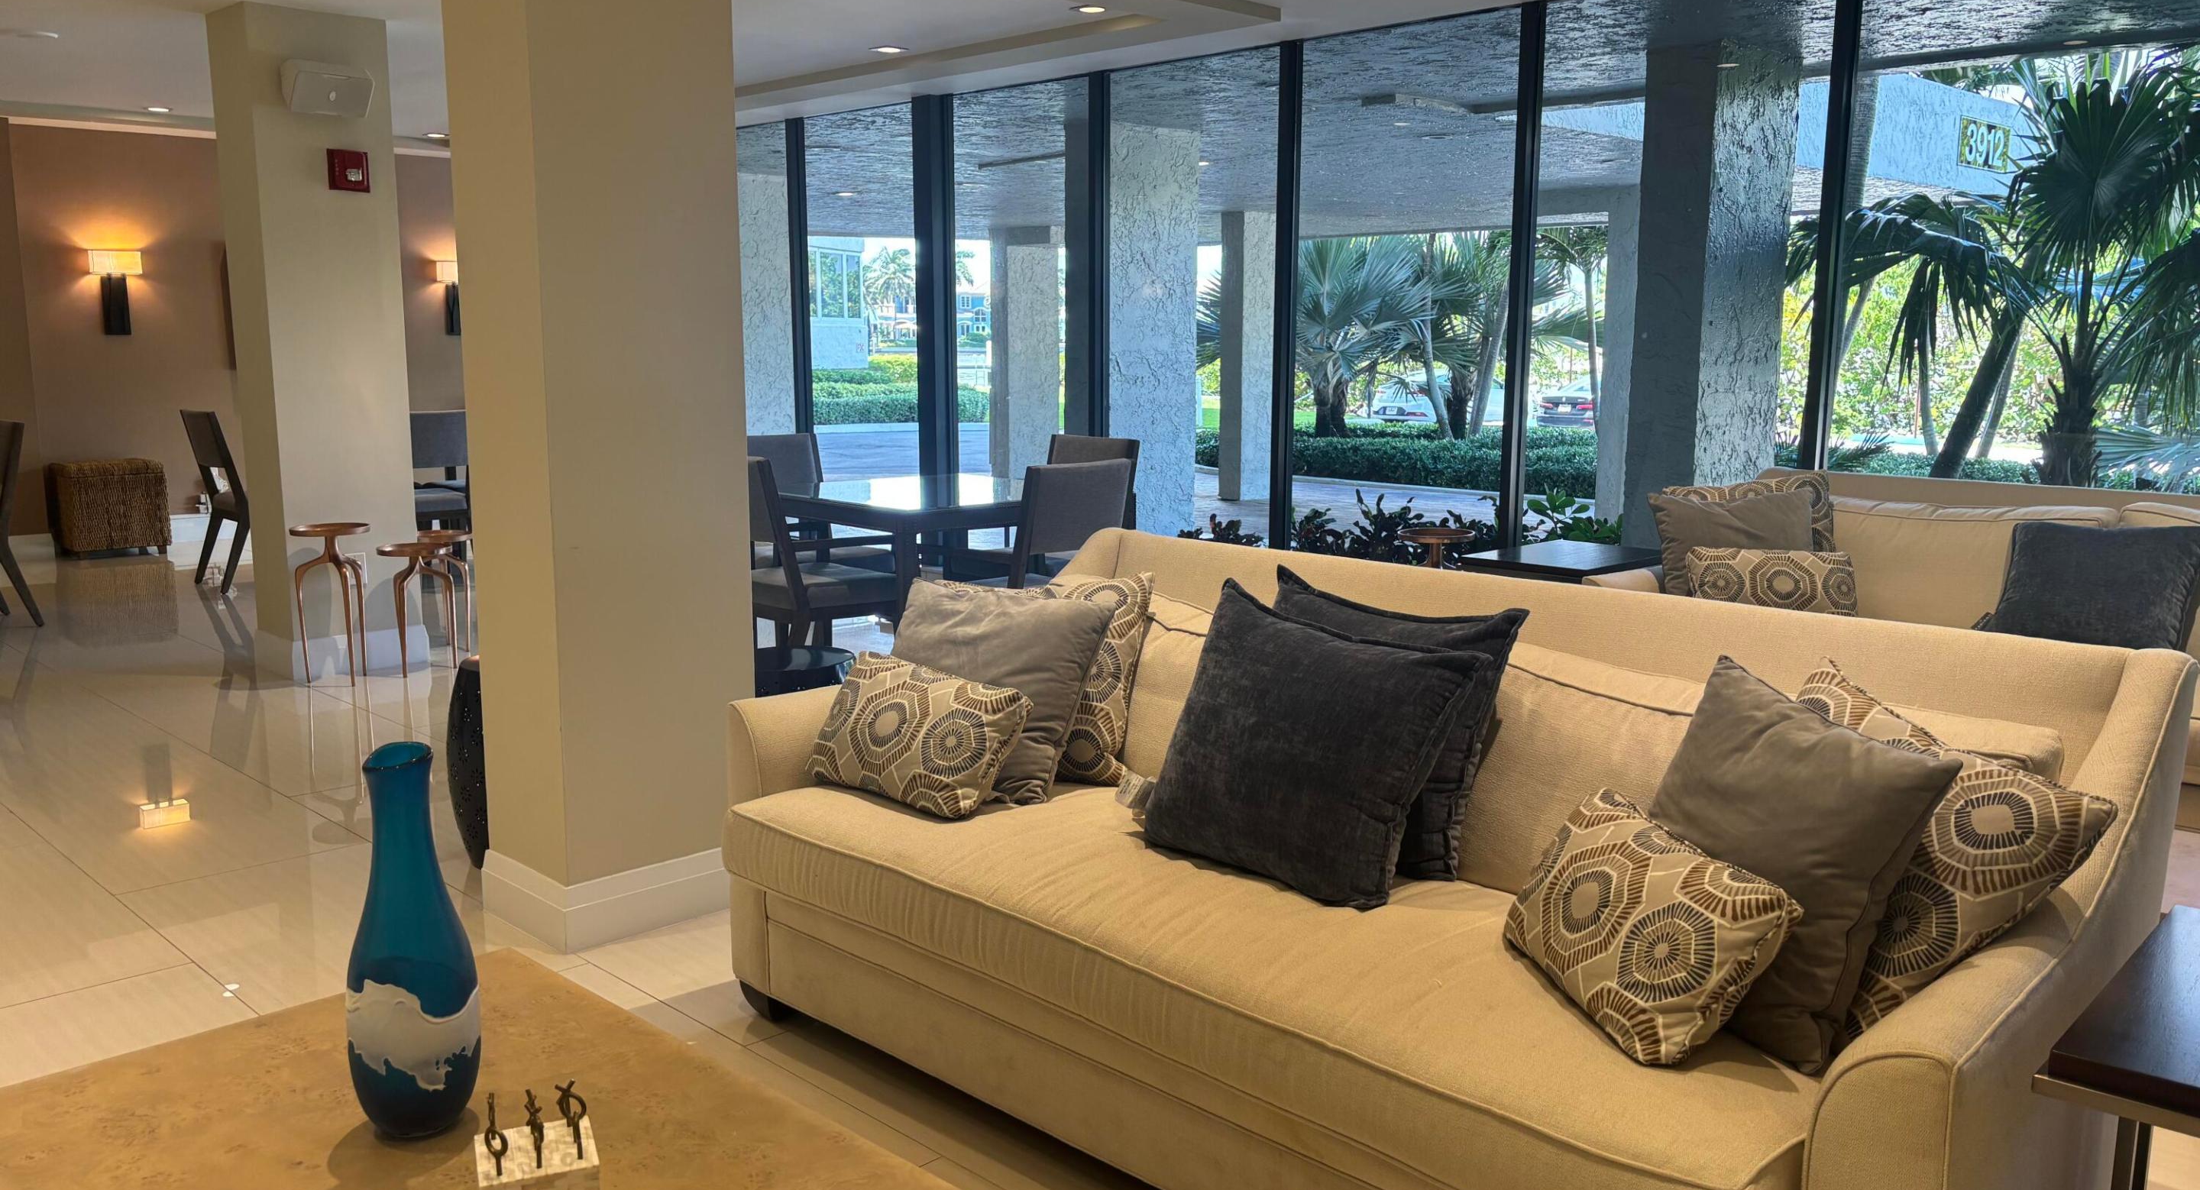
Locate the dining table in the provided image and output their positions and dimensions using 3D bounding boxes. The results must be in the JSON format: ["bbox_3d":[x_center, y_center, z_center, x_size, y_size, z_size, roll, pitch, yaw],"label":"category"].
[{"bbox_3d":[-0.613,-0.019,6.333,1.080,0.757,1.080,-9,13,-44],"label":"dining table"}]

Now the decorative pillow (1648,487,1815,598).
[{"bbox_3d":[1.833,-0.061,4.787,0.460,0.450,0.150,4,-10,23],"label":"decorative pillow"}]

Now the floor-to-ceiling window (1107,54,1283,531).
[{"bbox_3d":[0.380,-1.046,7.212,0.080,2.496,0.978,-9,13,-44],"label":"floor-to-ceiling window"}]

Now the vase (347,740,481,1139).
[{"bbox_3d":[-0.833,0.413,1.973,0.164,0.465,0.164,-9,13,-44],"label":"vase"}]

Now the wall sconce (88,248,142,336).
[{"bbox_3d":[-5.975,-1.831,10.042,0.260,0.500,0.110,-9,13,-44],"label":"wall sconce"}]

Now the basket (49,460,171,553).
[{"bbox_3d":[-6.035,-0.524,10.052,0.520,0.560,0.480,-9,13,-44],"label":"basket"}]

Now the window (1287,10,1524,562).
[{"bbox_3d":[1.216,-1.010,6.792,0.090,2.550,1.100,-9,13,-44],"label":"window"}]

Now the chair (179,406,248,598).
[{"bbox_3d":[-4.422,-0.514,8.731,0.612,0.933,0.476,-9,13,-44],"label":"chair"}]

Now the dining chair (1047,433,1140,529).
[{"bbox_3d":[-0.217,-0.133,6.447,0.612,0.933,0.476,-9,13,-44],"label":"dining chair"}]

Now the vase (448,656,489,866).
[{"bbox_3d":[-1.501,0.442,4.235,0.335,0.515,0.335,-9,13,-44],"label":"vase"}]

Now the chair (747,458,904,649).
[{"bbox_3d":[-1.060,-0.039,5.847,0.612,0.933,0.476,-9,13,-44],"label":"chair"}]

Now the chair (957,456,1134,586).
[{"bbox_3d":[-0.235,-0.004,5.702,0.520,0.930,0.580,-9,13,-44],"label":"chair"}]

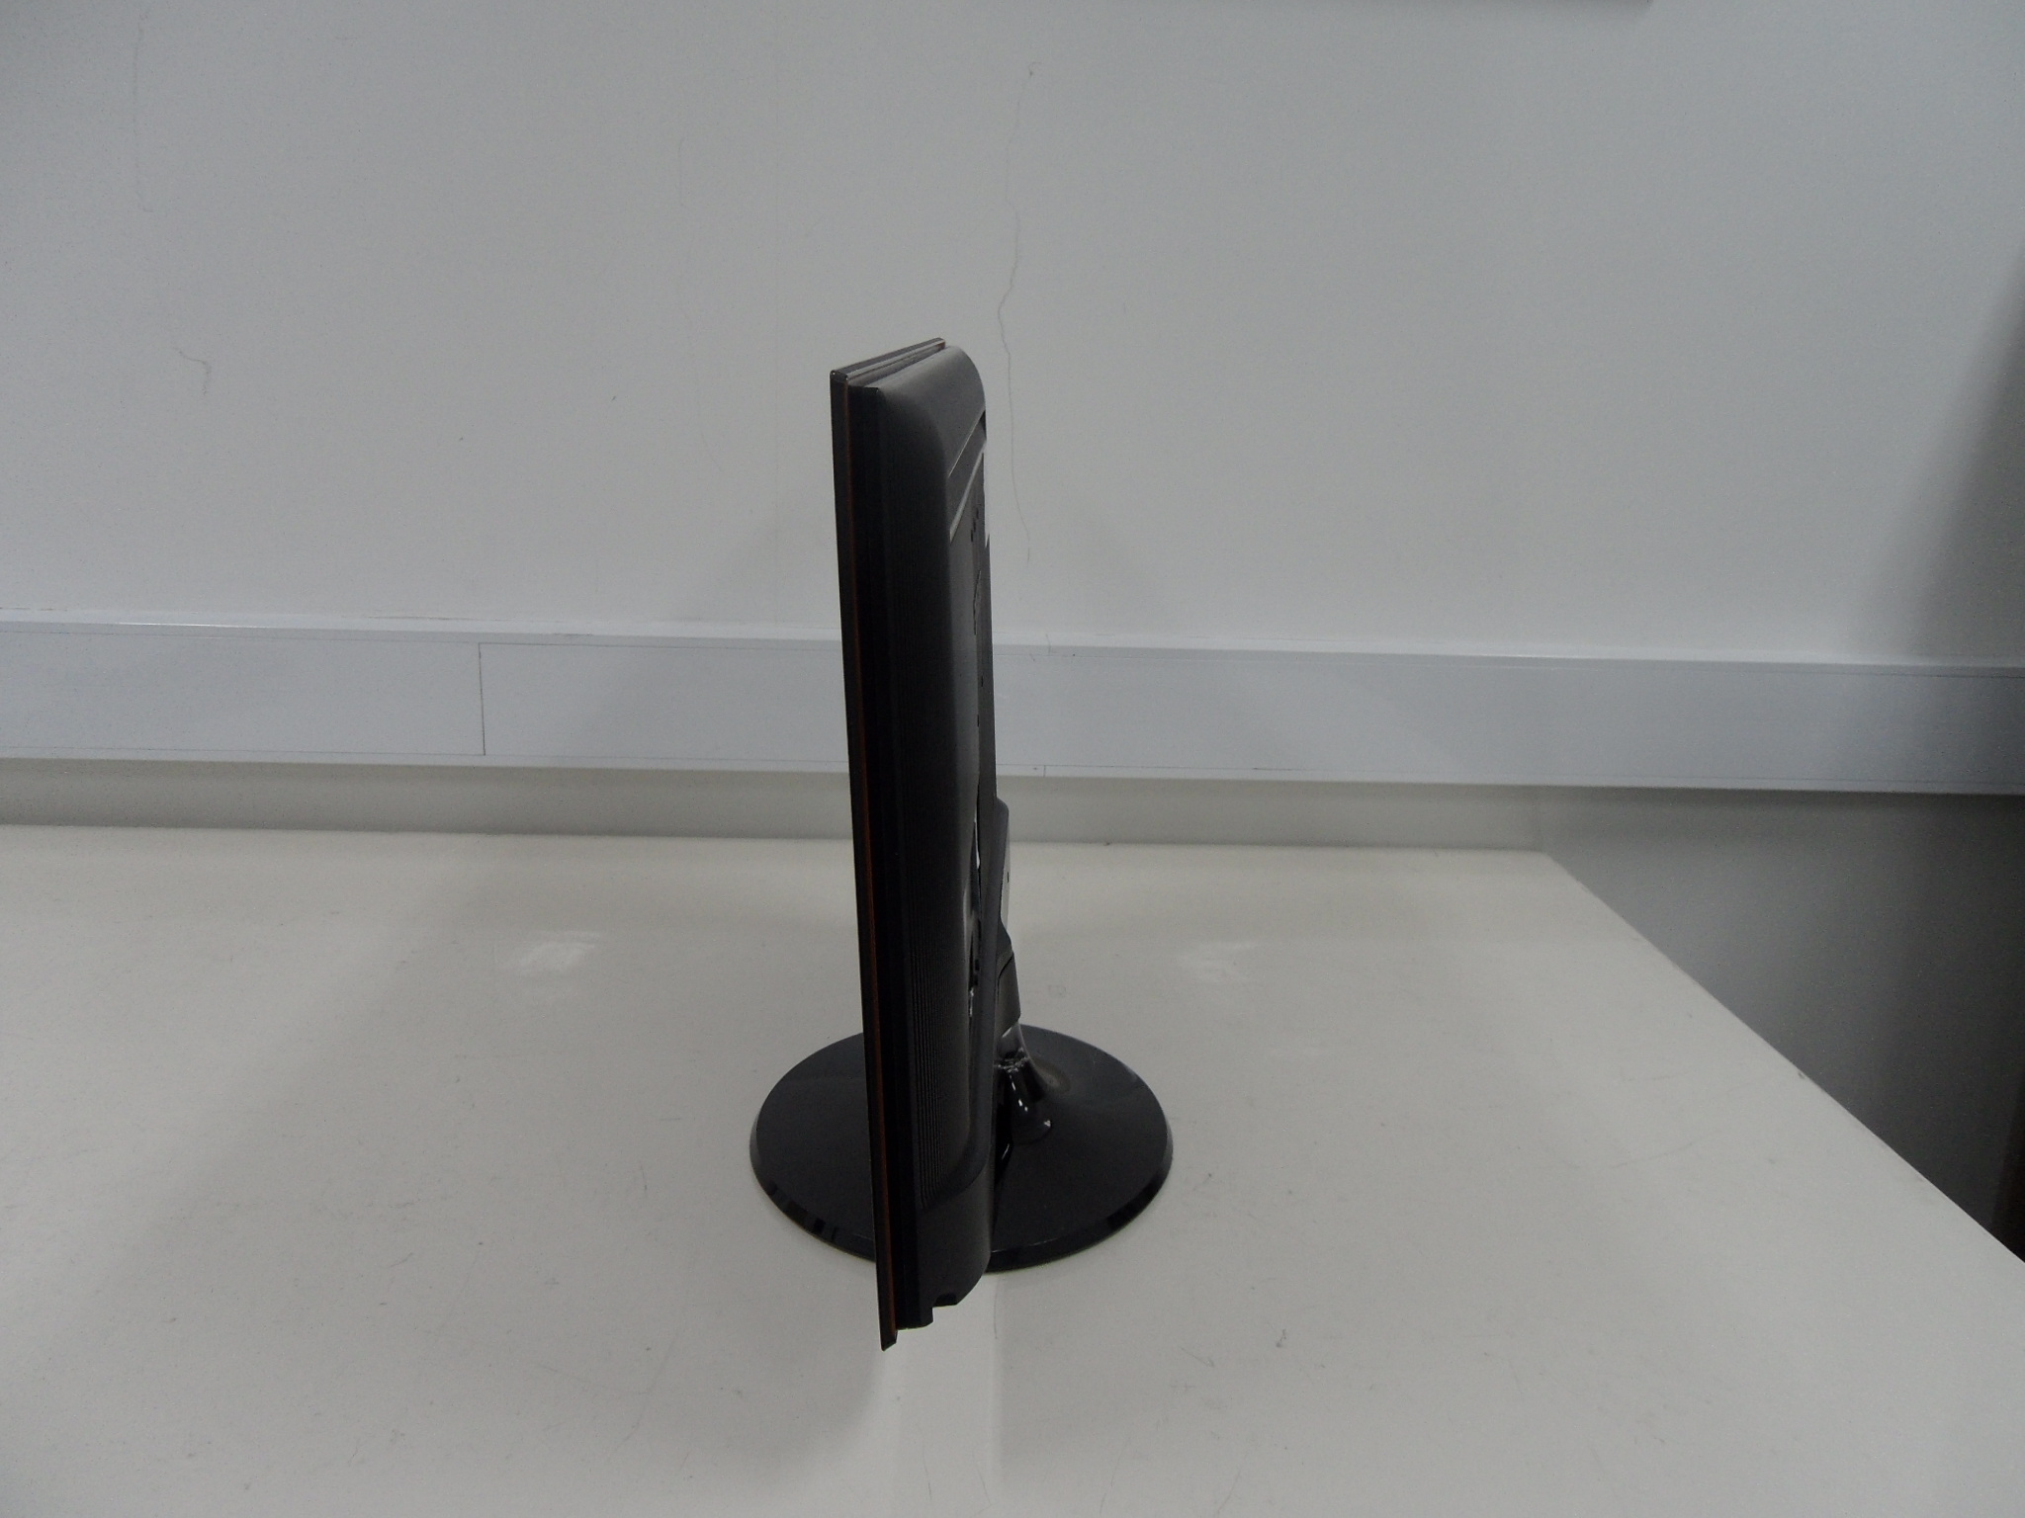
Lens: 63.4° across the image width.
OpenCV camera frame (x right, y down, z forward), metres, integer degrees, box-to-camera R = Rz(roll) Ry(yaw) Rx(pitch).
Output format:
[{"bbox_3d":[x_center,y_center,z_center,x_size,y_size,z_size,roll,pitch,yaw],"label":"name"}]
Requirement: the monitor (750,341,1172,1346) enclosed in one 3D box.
[{"bbox_3d":[-0.018,0.004,0.764,0.206,0.376,0.503,2,15,0],"label":"monitor"}]

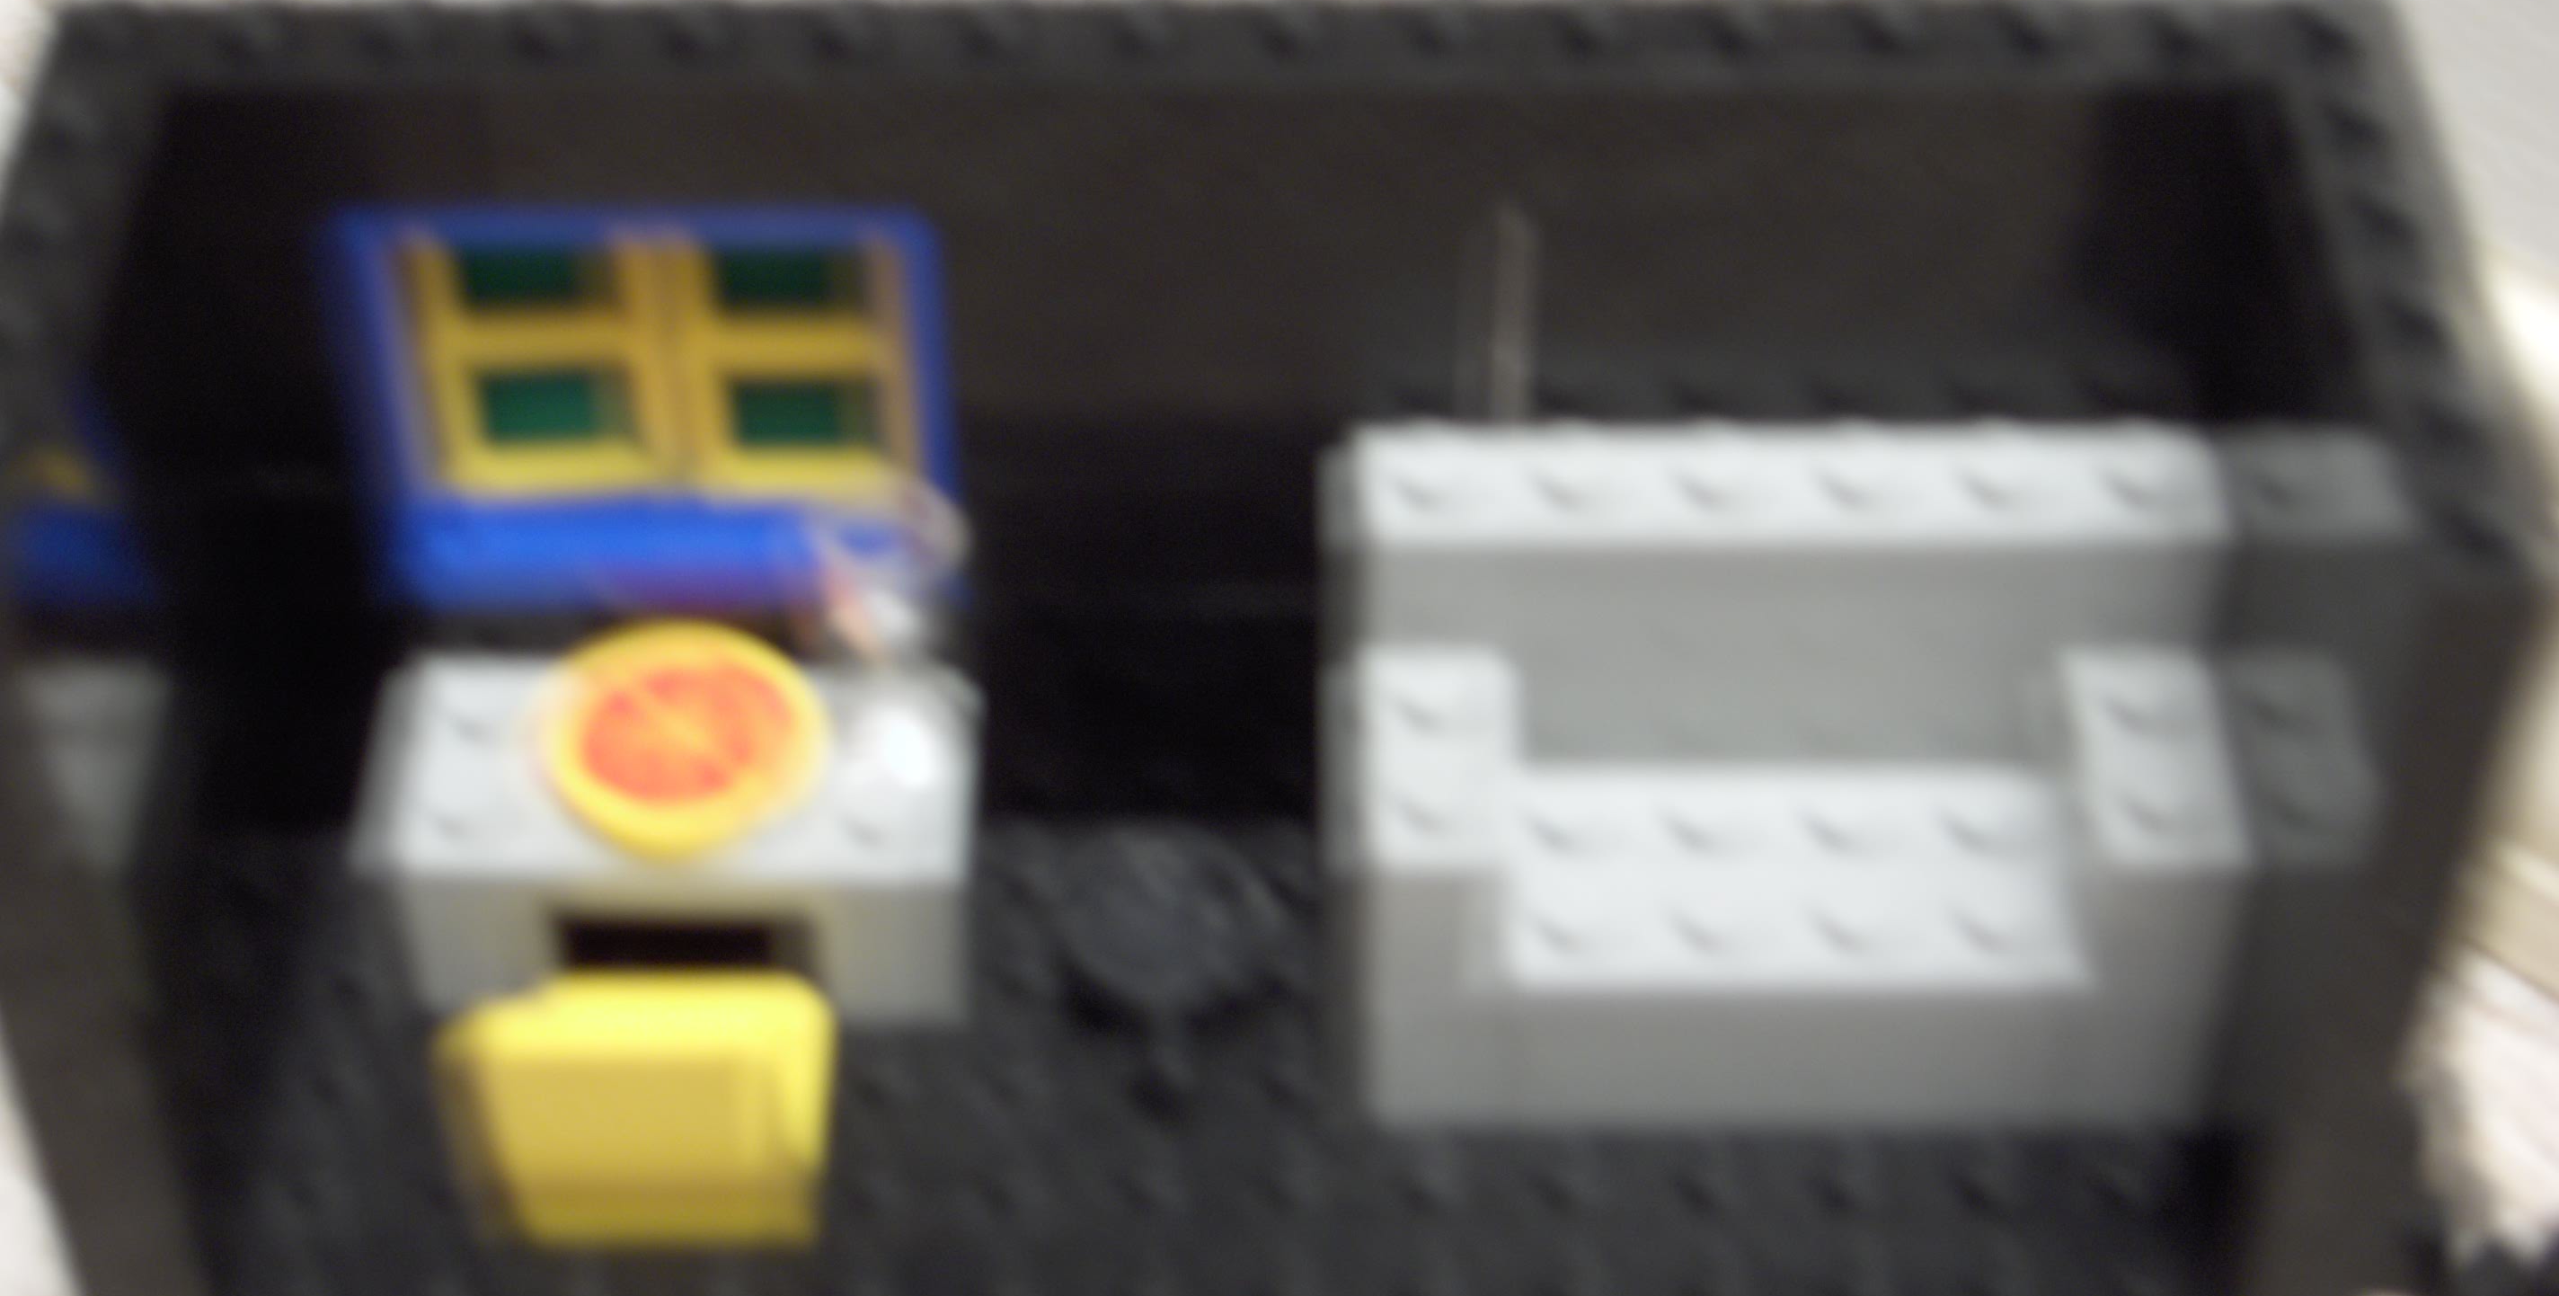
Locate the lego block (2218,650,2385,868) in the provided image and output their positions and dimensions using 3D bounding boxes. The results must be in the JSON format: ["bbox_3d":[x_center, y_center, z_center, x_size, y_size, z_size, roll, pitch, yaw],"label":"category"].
[{"bbox_3d":[0.057,0.009,0.229,0.008,0.011,0.016,0,44,2],"label":"lego block"}]

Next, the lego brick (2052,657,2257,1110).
[{"bbox_3d":[0.049,0.013,0.234,0.008,0.024,0.016,0,44,2],"label":"lego brick"}]

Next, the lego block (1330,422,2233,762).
[{"bbox_3d":[0.029,-0.003,0.235,0.048,0.021,0.008,0,44,2],"label":"lego block"}]

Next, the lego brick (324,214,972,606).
[{"bbox_3d":[-0.036,-0.016,0.237,0.032,0.029,0.008,0,44,2],"label":"lego brick"}]

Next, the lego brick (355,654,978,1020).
[{"bbox_3d":[-0.035,0.011,0.246,0.032,0.015,0.016,0,44,2],"label":"lego brick"}]

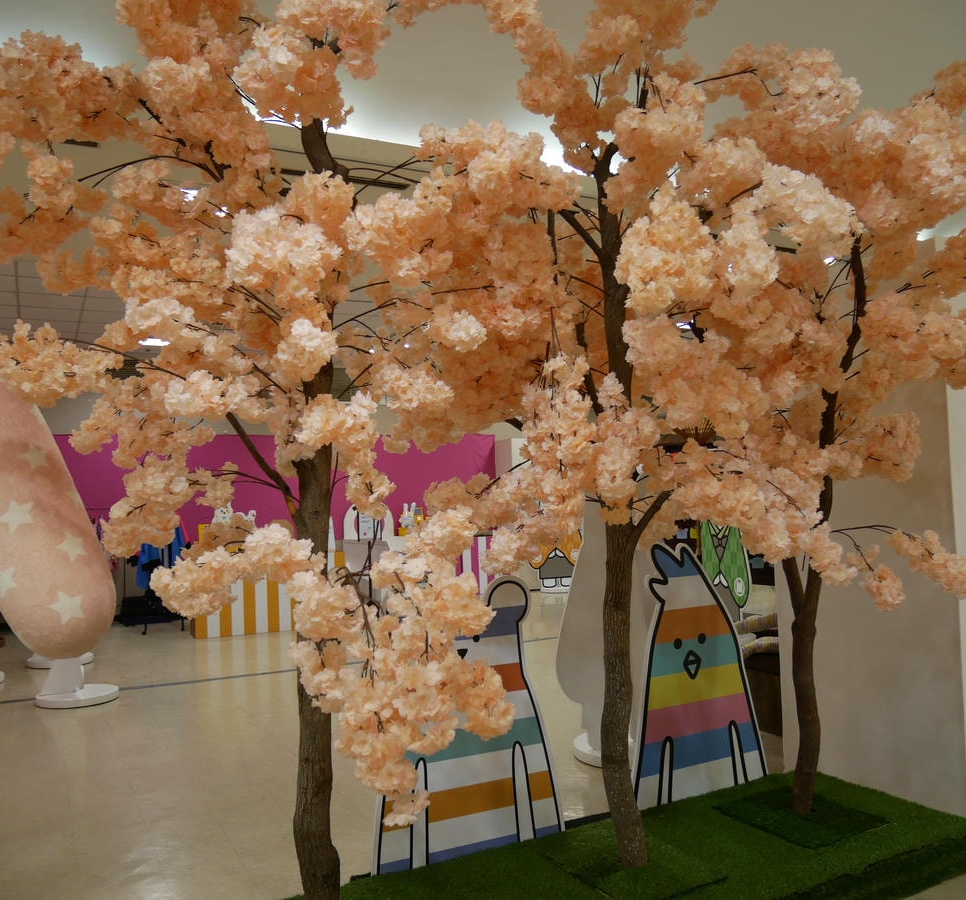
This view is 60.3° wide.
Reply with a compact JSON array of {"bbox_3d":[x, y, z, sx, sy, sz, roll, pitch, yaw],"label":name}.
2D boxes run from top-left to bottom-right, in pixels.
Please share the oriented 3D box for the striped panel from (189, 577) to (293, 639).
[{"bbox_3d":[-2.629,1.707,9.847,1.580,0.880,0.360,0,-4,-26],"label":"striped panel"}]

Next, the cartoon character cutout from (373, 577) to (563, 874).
[{"bbox_3d":[-0.054,1.008,3.182,0.800,1.025,0.040,1,-7,-28],"label":"cartoon character cutout"}]

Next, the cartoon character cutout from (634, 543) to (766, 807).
[{"bbox_3d":[0.983,0.992,3.824,0.805,1.115,0.040,1,-7,-28],"label":"cartoon character cutout"}]

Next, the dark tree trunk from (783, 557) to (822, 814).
[{"bbox_3d":[1.365,0.991,3.556,0.145,1.065,0.120,-2,-4,20],"label":"dark tree trunk"}]

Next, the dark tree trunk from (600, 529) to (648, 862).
[{"bbox_3d":[0.521,0.884,3.089,0.160,1.240,0.140,-2,-4,9],"label":"dark tree trunk"}]

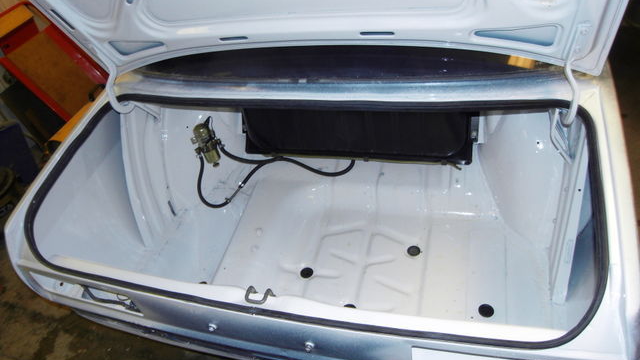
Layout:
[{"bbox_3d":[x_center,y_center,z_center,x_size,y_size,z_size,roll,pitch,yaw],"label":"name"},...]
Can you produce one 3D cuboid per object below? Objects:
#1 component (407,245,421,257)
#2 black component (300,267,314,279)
[{"bbox_3d":[0.296,0.226,1.400,0.041,0.012,0.041,4,53,15],"label":"component"},{"bbox_3d":[-0.042,0.298,1.415,0.041,0.012,0.041,-6,51,7],"label":"black component"}]

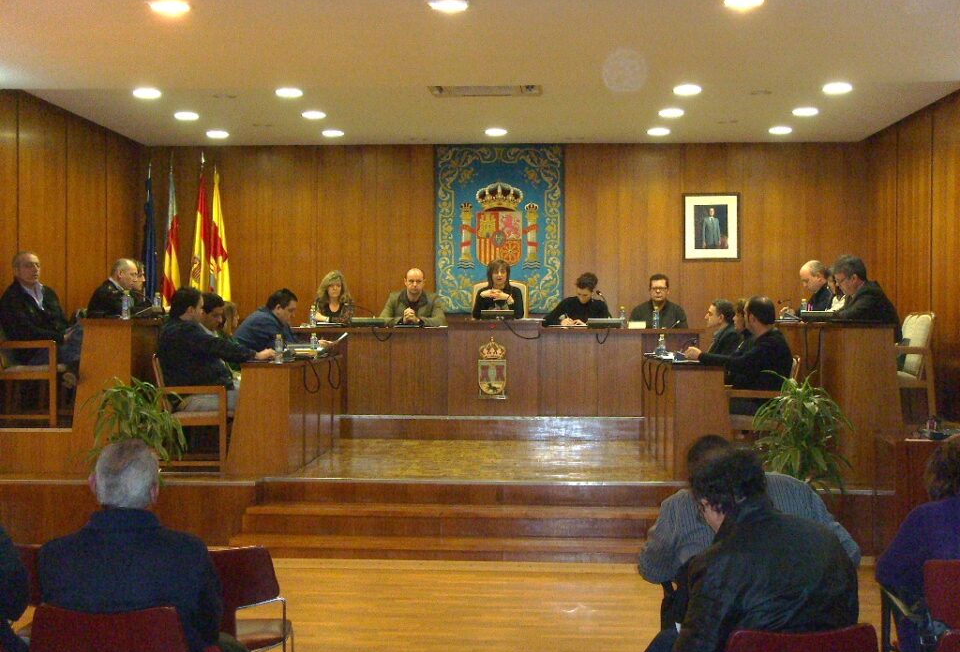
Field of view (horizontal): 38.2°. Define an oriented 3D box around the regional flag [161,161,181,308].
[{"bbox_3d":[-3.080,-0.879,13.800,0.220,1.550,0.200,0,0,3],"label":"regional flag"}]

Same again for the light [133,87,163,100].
[{"bbox_3d":[-2.770,-1.937,11.550,0.235,0.060,0.235,0,0,3],"label":"light"}]

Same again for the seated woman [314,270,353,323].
[{"bbox_3d":[-1.390,0.136,13.250,0.460,1.330,0.750,0,0,3],"label":"seated woman"}]

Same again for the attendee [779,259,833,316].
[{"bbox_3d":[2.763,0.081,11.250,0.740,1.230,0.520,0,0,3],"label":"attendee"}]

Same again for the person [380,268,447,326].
[{"bbox_3d":[-0.633,0.125,13.200,0.620,1.350,0.800,0,0,3],"label":"person"}]

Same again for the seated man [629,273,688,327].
[{"bbox_3d":[1.706,0.155,13.250,0.560,1.310,0.770,0,0,3],"label":"seated man"}]

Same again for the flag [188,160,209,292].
[{"bbox_3d":[-2.953,-0.910,14.650,0.240,1.680,0.200,0,0,3],"label":"flag"}]

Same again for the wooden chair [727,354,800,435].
[{"bbox_3d":[1.930,0.629,9.680,0.560,0.830,0.570,0,0,3],"label":"wooden chair"}]

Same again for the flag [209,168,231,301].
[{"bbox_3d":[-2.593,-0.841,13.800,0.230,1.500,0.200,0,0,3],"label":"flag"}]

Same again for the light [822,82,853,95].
[{"bbox_3d":[2.797,-1.862,10.850,0.225,0.050,0.225,0,0,3],"label":"light"}]

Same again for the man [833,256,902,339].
[{"bbox_3d":[2.801,0.099,10.050,0.740,1.220,0.540,0,0,3],"label":"man"}]

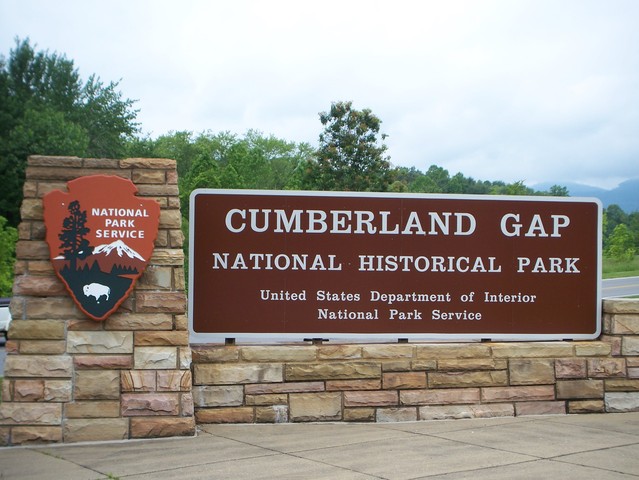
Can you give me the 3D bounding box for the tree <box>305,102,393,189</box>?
[{"bbox_3d":[1.160,-2.100,45.000,4.200,7.400,4.200,1,0,0],"label":"tree"}]

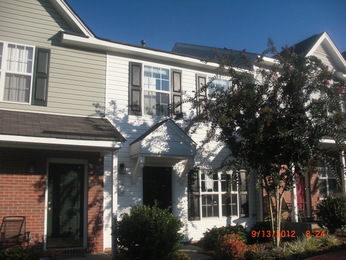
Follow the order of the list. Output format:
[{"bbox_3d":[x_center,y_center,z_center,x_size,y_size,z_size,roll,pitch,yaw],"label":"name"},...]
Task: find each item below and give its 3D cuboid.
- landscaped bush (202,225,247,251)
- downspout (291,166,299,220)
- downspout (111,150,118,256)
[{"bbox_3d":[1.450,3.006,10.042,1.120,0.580,0.980,4,-10,-30],"label":"landscaped bush"},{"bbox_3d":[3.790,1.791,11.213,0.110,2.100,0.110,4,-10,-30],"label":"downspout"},{"bbox_3d":[-1.329,1.703,8.320,0.110,2.400,0.110,4,-10,-30],"label":"downspout"}]

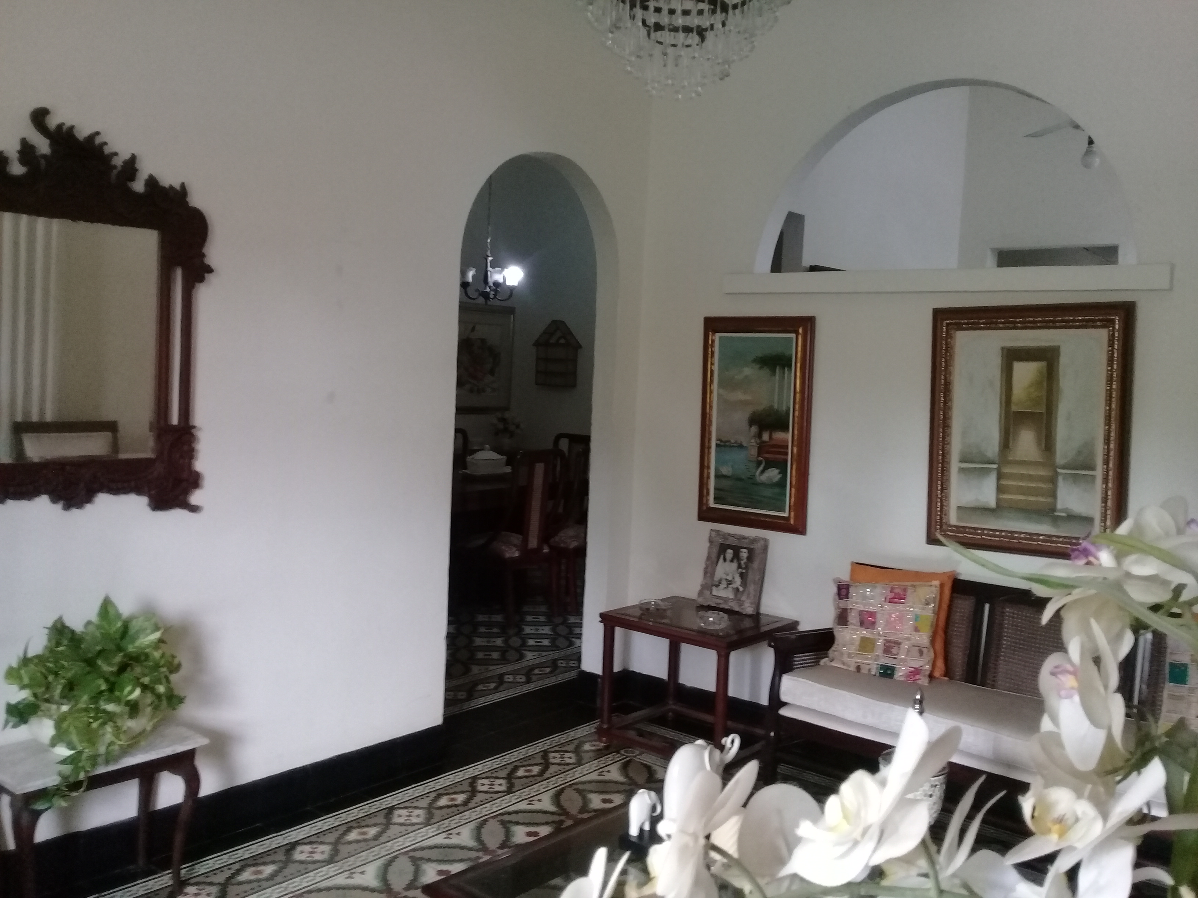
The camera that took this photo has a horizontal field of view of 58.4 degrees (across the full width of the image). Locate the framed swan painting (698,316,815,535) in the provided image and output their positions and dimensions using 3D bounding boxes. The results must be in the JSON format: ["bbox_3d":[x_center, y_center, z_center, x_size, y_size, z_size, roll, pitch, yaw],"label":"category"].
[{"bbox_3d":[0.660,-0.108,4.544,0.530,0.900,0.040,6,7,38],"label":"framed swan painting"}]

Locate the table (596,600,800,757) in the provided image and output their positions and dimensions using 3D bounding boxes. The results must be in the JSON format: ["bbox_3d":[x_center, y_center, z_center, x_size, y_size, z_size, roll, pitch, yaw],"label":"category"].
[{"bbox_3d":[0.402,0.971,4.453,0.645,0.550,0.535,6,5,38],"label":"table"}]

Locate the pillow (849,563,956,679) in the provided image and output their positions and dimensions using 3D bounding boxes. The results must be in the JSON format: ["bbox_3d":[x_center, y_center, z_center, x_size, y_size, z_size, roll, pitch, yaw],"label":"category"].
[{"bbox_3d":[1.127,0.636,4.087,0.405,0.400,0.120,6,-7,38],"label":"pillow"}]

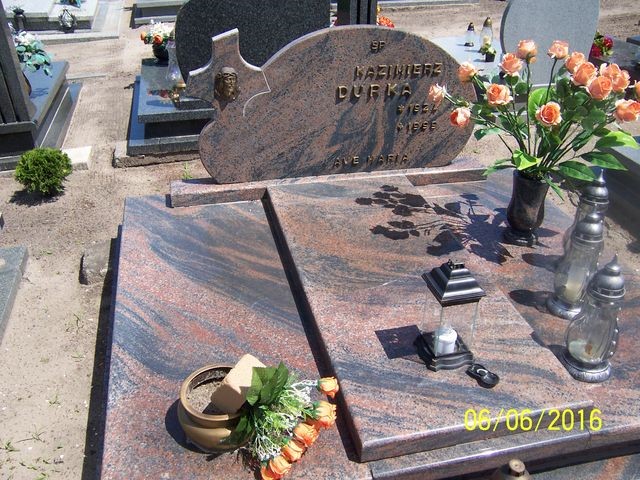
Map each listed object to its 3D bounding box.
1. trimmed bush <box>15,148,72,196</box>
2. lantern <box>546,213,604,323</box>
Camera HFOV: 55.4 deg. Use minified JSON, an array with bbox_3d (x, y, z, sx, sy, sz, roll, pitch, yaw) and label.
[{"bbox_3d":[-1.460,-0.362,3.221,0.330,0.280,0.320,-6,32,-12],"label":"trimmed bush"},{"bbox_3d":[0.847,0.064,1.980,0.135,0.390,0.135,-6,32,-12],"label":"lantern"}]

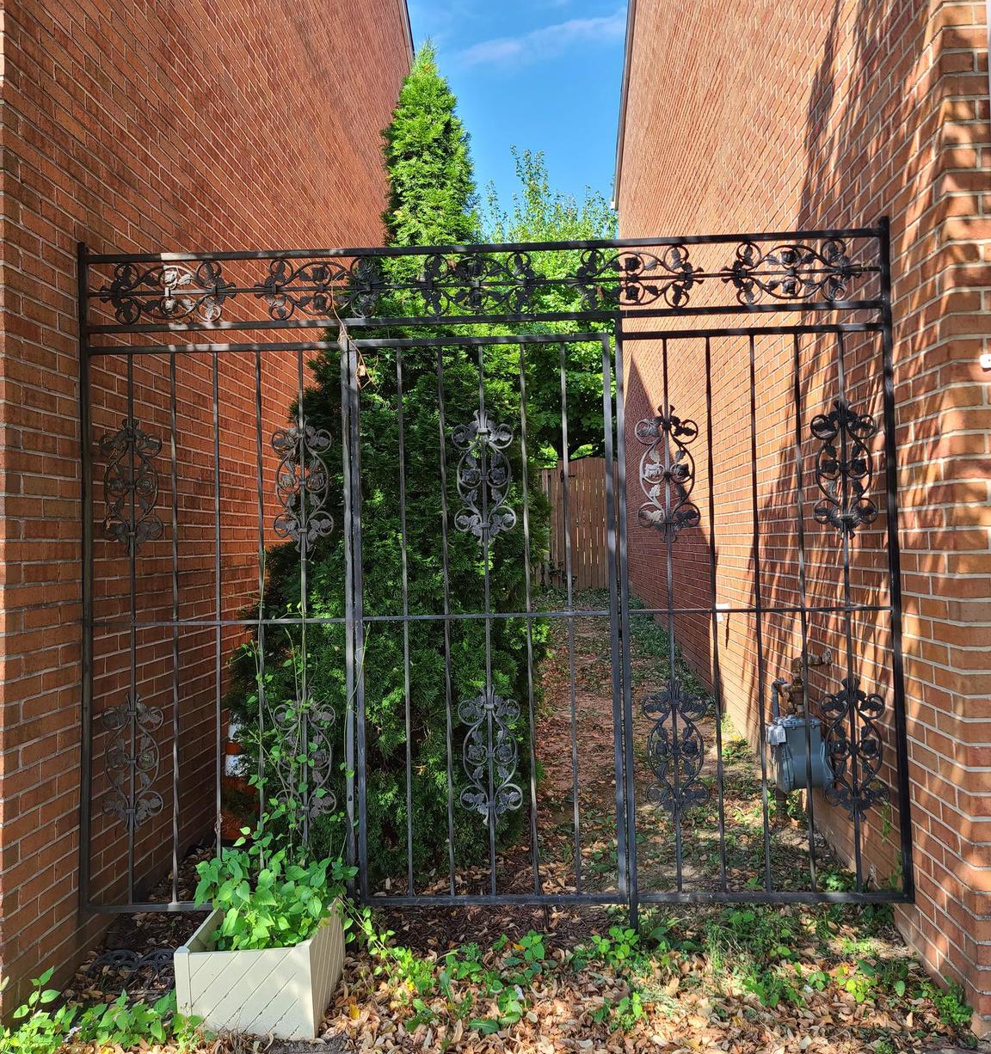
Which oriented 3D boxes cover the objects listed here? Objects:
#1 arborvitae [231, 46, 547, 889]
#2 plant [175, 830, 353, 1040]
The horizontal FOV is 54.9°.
[{"bbox_3d":[-0.507,-0.417,4.419,1.430,3.620,1.430,-2,-1,3],"label":"arborvitae"},{"bbox_3d":[-0.676,1.183,2.838,0.410,0.500,0.400,-2,-1,3],"label":"plant"}]

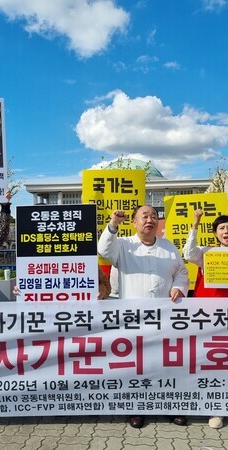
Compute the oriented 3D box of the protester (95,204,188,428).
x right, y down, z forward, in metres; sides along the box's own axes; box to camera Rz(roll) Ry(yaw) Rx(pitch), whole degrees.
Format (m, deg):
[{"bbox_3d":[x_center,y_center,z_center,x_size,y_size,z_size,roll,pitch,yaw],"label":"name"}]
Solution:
[{"bbox_3d":[0.228,0.700,3.500,0.700,1.700,0.450,0,0,5],"label":"protester"}]

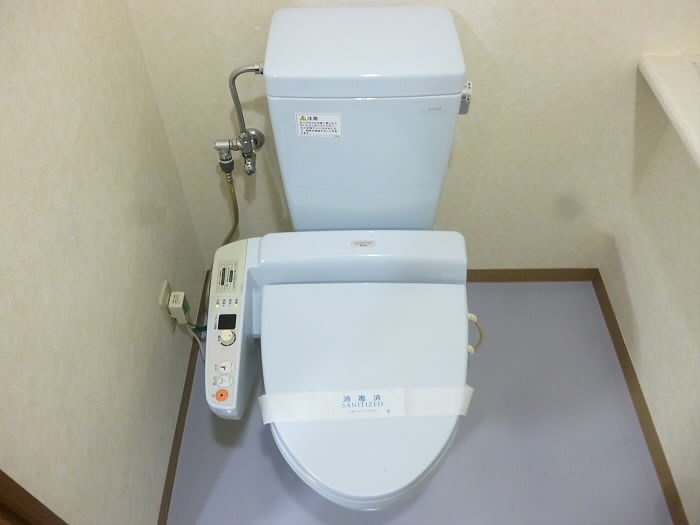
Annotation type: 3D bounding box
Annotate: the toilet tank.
[{"bbox_3d":[0.022,-0.236,1.097,0.316,0.440,0.195,0,52,-1],"label":"toilet tank"}]

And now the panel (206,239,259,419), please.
[{"bbox_3d":[-0.228,0.129,1.097,0.072,0.085,0.335,0,70,-1],"label":"panel"}]

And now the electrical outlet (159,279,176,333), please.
[{"bbox_3d":[-0.393,0.099,1.249,0.012,0.120,0.068,0,52,-1],"label":"electrical outlet"}]

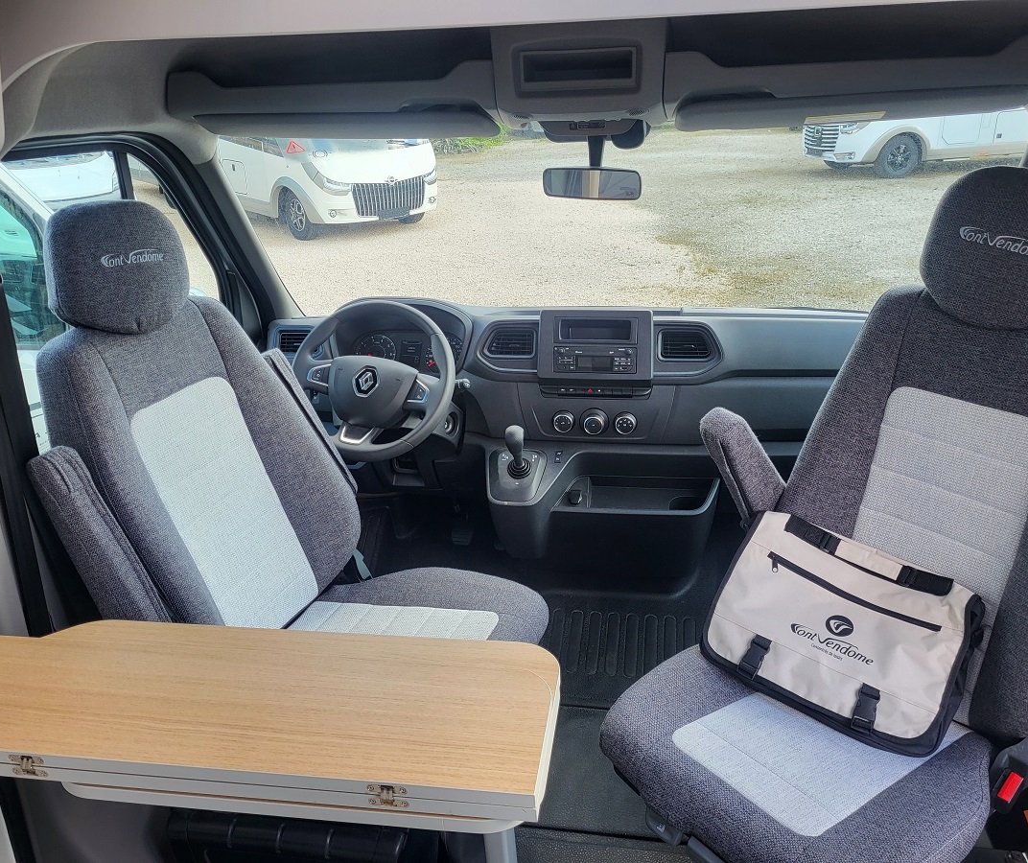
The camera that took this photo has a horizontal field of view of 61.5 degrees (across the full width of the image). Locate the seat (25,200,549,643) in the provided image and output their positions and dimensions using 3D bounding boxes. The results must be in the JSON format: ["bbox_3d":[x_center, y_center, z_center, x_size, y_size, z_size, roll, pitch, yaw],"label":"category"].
[{"bbox_3d":[-0.345,0.197,1.546,0.810,1.170,0.610,6,23,19],"label":"seat"}]

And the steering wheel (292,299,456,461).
[{"bbox_3d":[-0.320,-0.113,1.988,0.385,0.380,0.110,1,-9,9],"label":"steering wheel"}]

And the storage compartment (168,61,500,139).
[{"bbox_3d":[-0.306,-0.624,1.629,0.595,0.130,0.260,1,22,9],"label":"storage compartment"}]

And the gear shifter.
[{"bbox_3d":[0.006,0.039,2.077,0.062,0.150,0.090,1,22,9],"label":"gear shifter"}]

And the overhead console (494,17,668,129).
[{"bbox_3d":[0.117,-0.635,1.546,0.295,0.185,0.240,1,22,9],"label":"overhead console"}]

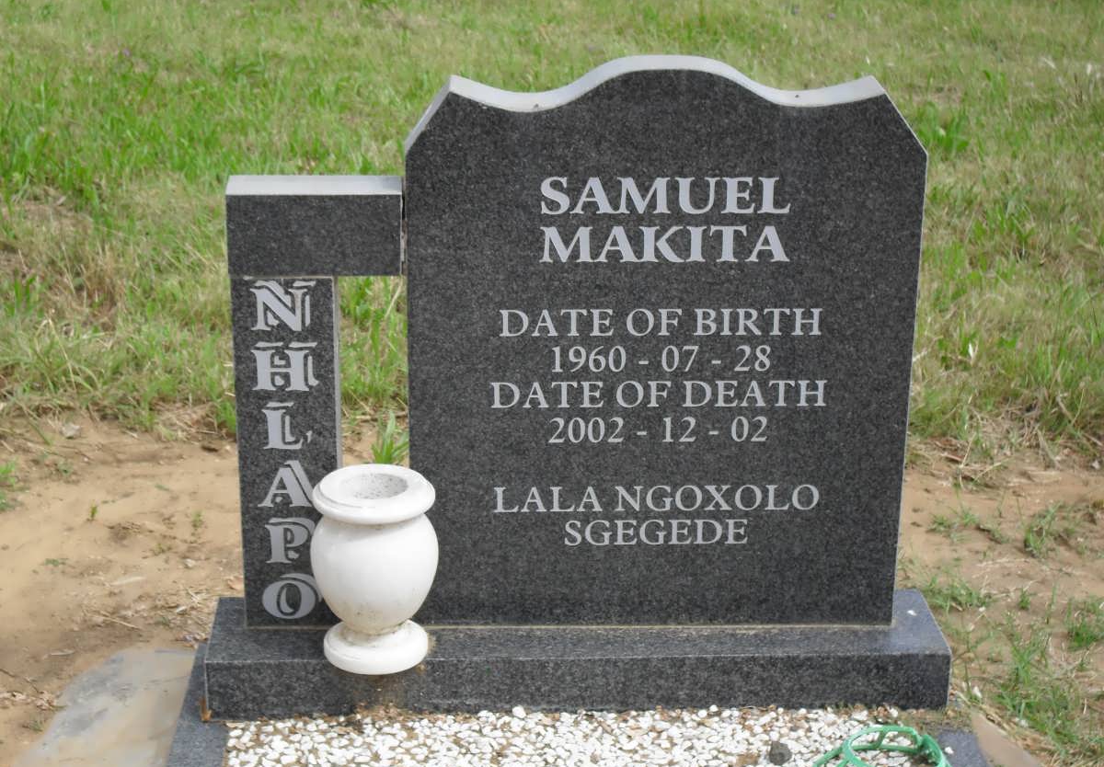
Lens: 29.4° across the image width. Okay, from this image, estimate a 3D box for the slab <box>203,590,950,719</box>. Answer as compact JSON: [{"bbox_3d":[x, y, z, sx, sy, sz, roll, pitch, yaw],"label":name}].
[{"bbox_3d":[0.031,0.340,2.660,0.909,0.079,0.177,0,21,-3],"label":"slab"}]

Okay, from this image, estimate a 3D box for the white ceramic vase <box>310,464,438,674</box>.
[{"bbox_3d":[-0.213,0.226,2.533,0.154,0.219,0.154,0,21,-3],"label":"white ceramic vase"}]

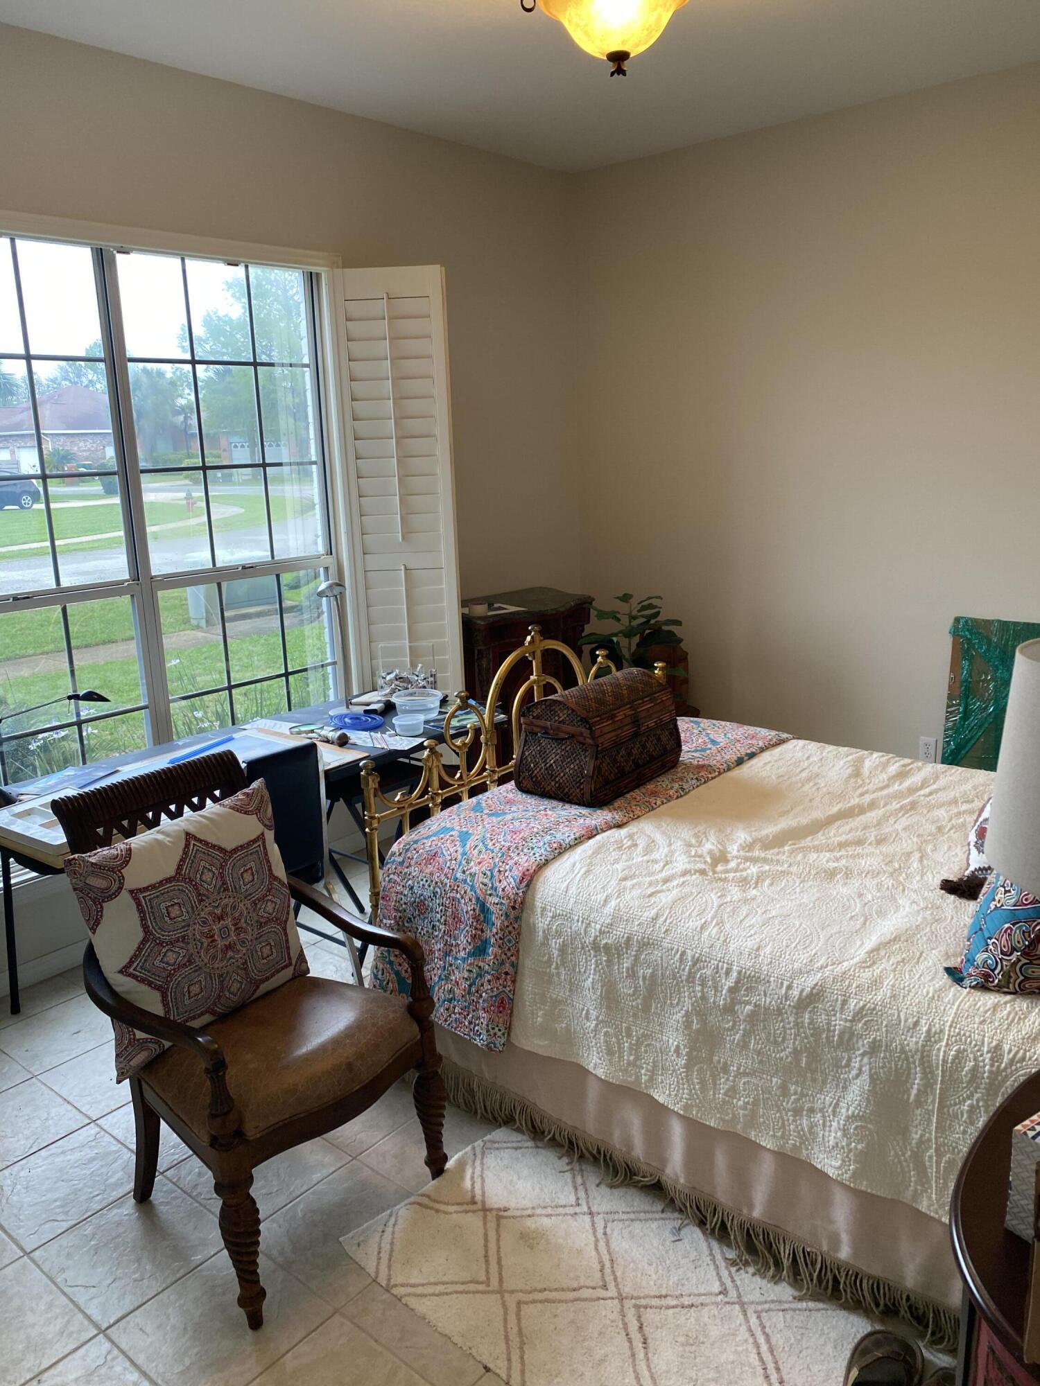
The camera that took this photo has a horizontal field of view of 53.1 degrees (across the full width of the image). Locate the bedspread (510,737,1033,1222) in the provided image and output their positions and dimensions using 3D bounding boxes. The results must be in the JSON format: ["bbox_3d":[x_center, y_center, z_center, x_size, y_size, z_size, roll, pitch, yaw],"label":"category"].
[{"bbox_3d":[0.849,0.529,2.643,1.870,0.450,1.530,10,18,39],"label":"bedspread"}]

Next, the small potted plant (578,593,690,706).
[{"bbox_3d":[0.481,-0.181,4.385,0.430,0.480,0.450,-2,14,0],"label":"small potted plant"}]

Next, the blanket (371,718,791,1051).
[{"bbox_3d":[0.287,0.444,3.108,0.530,0.490,1.530,10,18,39],"label":"blanket"}]

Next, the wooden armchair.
[{"bbox_3d":[-0.542,0.650,2.158,0.650,0.925,0.570,9,18,39],"label":"wooden armchair"}]

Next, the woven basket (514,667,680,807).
[{"bbox_3d":[0.223,0.105,2.998,0.287,0.285,0.430,10,18,39],"label":"woven basket"}]

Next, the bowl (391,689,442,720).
[{"bbox_3d":[-0.324,0.040,3.320,0.160,0.064,0.160,-2,14,0],"label":"bowl"}]

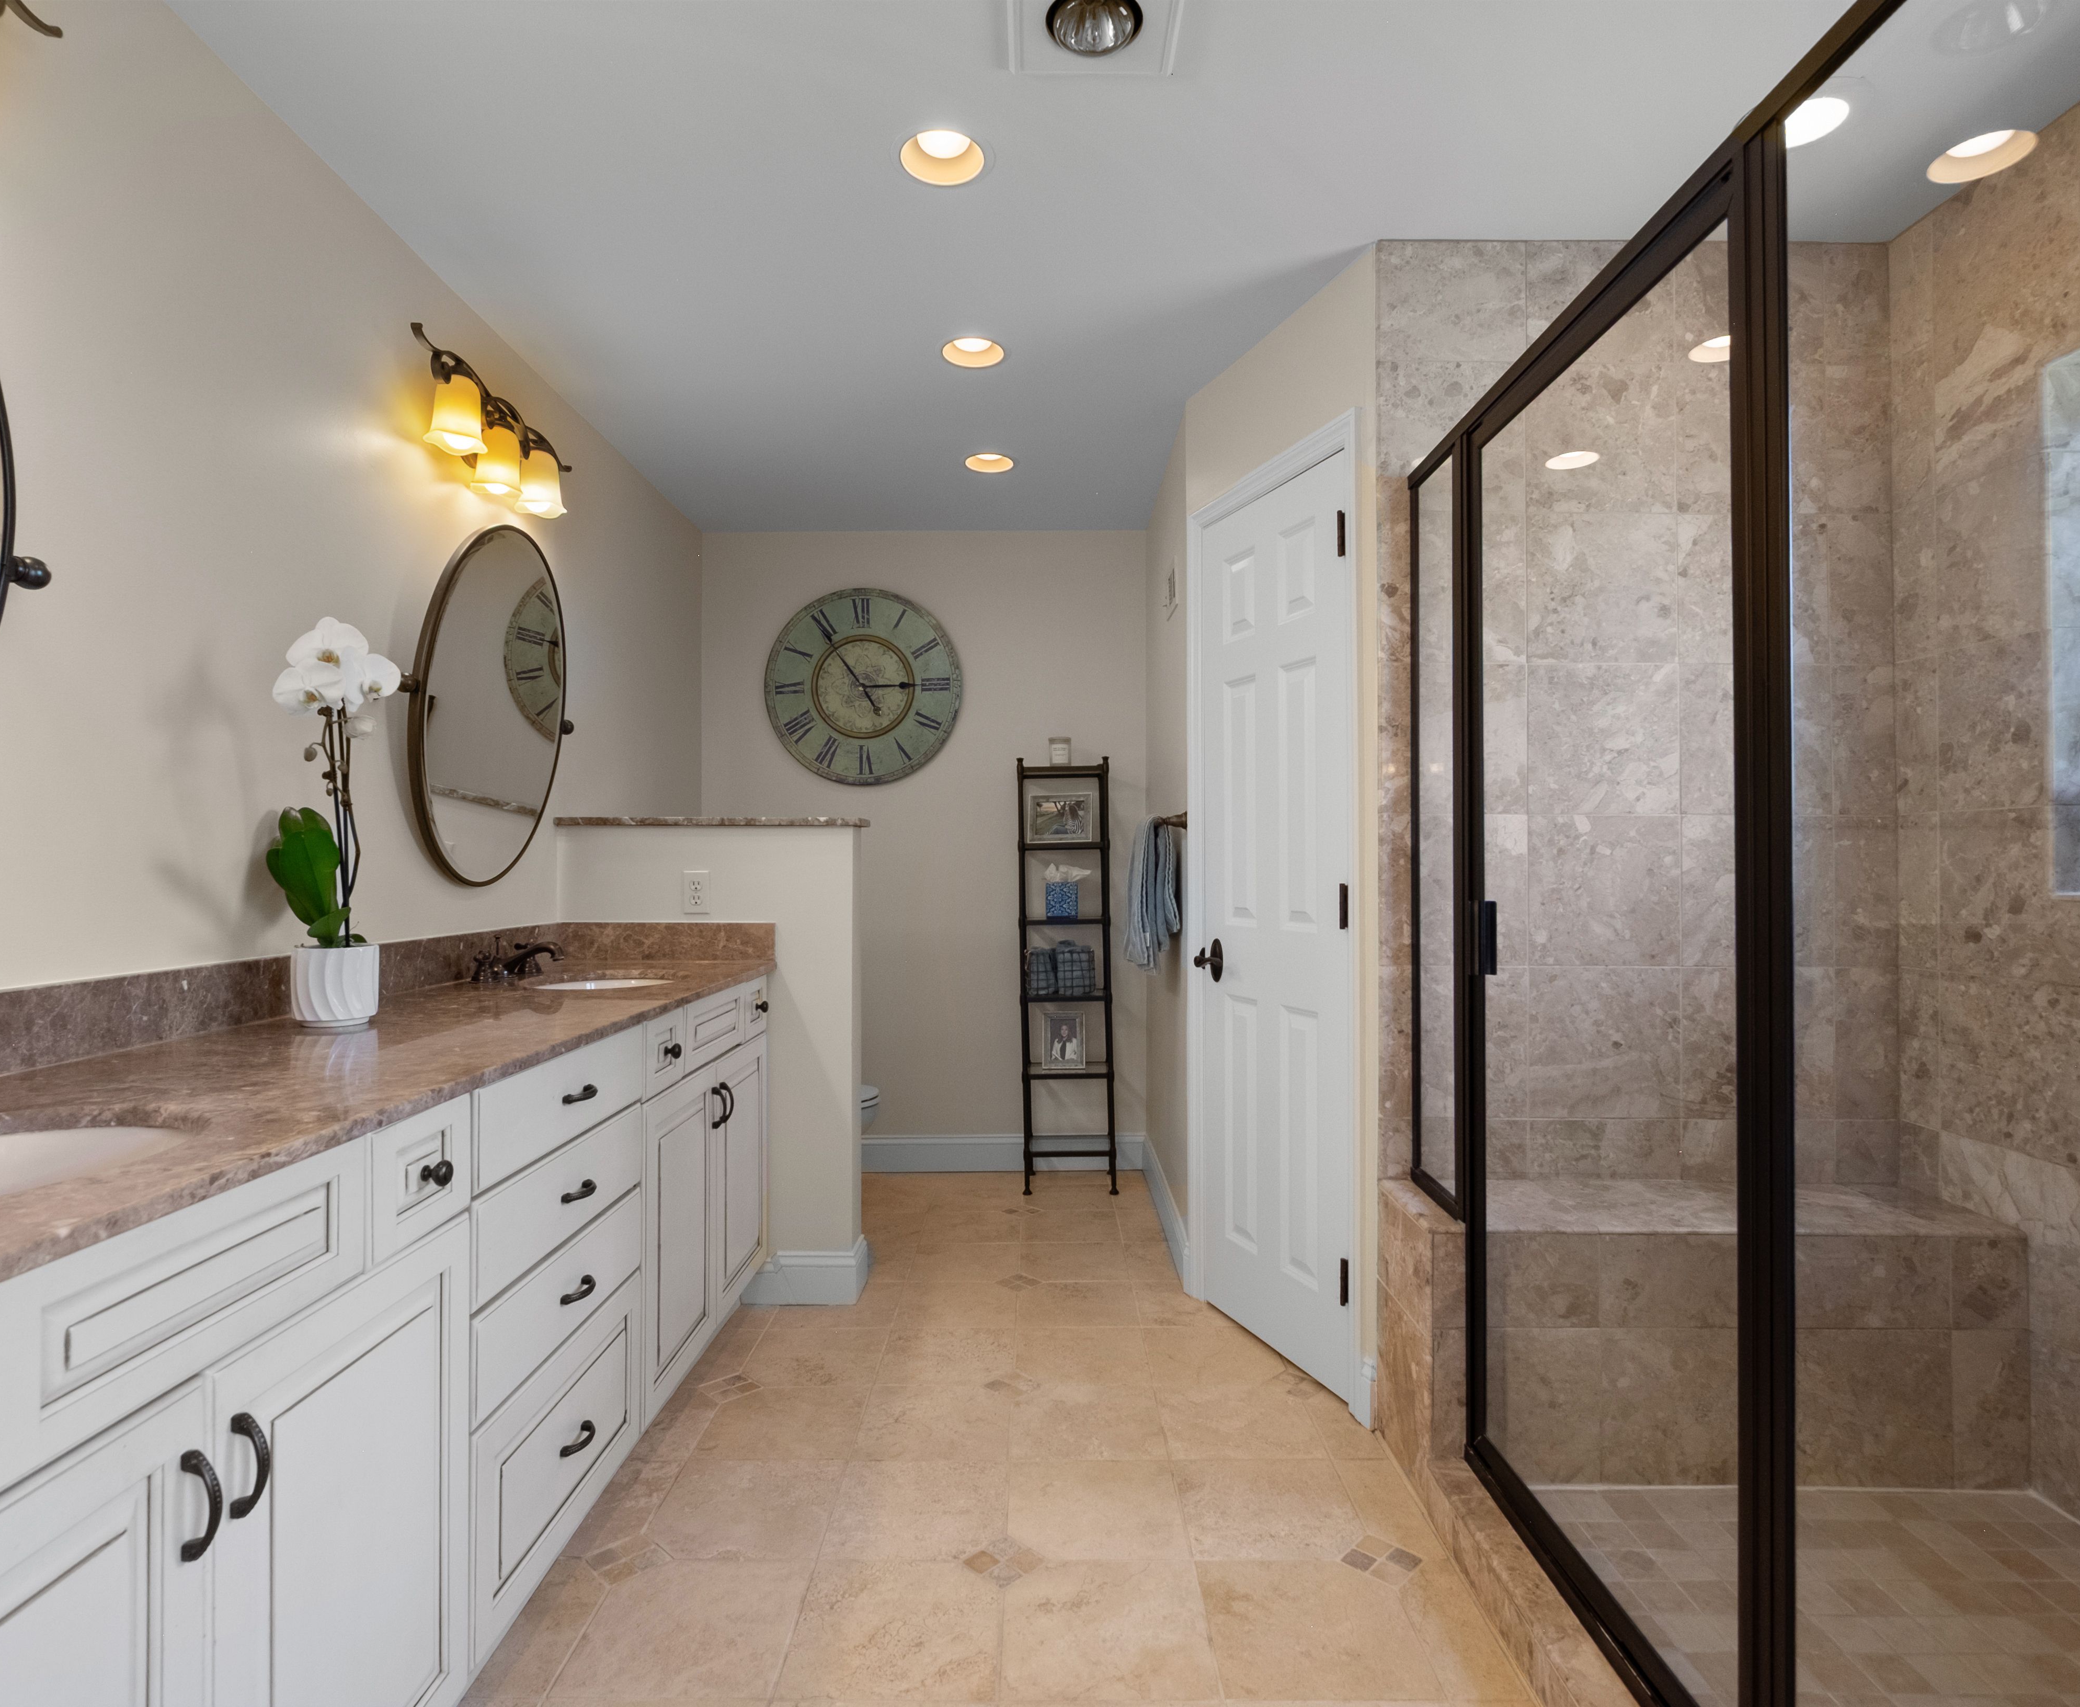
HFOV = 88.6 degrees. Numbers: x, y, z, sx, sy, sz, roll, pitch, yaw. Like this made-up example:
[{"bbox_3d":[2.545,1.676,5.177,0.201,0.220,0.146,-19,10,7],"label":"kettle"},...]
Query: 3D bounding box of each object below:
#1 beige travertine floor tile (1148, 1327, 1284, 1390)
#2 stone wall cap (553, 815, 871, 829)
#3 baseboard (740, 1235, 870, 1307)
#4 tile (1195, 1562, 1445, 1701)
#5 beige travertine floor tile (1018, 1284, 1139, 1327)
[{"bbox_3d":[0.411,1.193,2.523,0.310,0.011,0.298,0,-1,0],"label":"beige travertine floor tile"},{"bbox_3d":[-0.875,-0.080,2.901,0.806,0.024,0.185,0,0,0],"label":"stone wall cap"},{"bbox_3d":[-0.631,1.124,2.869,0.308,0.136,0.148,0,-1,0],"label":"baseboard"},{"bbox_3d":[0.417,1.198,1.650,0.309,0.012,0.301,0,0,0],"label":"tile"},{"bbox_3d":[0.103,1.207,2.840,0.315,0.012,0.295,0,0,0],"label":"beige travertine floor tile"}]

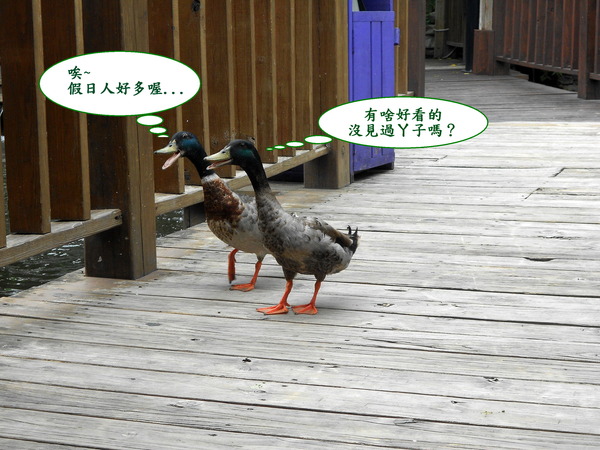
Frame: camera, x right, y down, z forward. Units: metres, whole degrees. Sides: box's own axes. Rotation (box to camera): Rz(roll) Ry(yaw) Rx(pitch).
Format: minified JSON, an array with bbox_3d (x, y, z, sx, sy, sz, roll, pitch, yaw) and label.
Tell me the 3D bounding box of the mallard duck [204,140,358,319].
[{"bbox_3d":[-0.027,0.000,2.653,0.155,0.365,0.420,9,14,44],"label":"mallard duck"}]

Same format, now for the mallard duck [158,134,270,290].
[{"bbox_3d":[-0.151,-0.033,2.872,0.150,0.358,0.410,9,14,44],"label":"mallard duck"}]

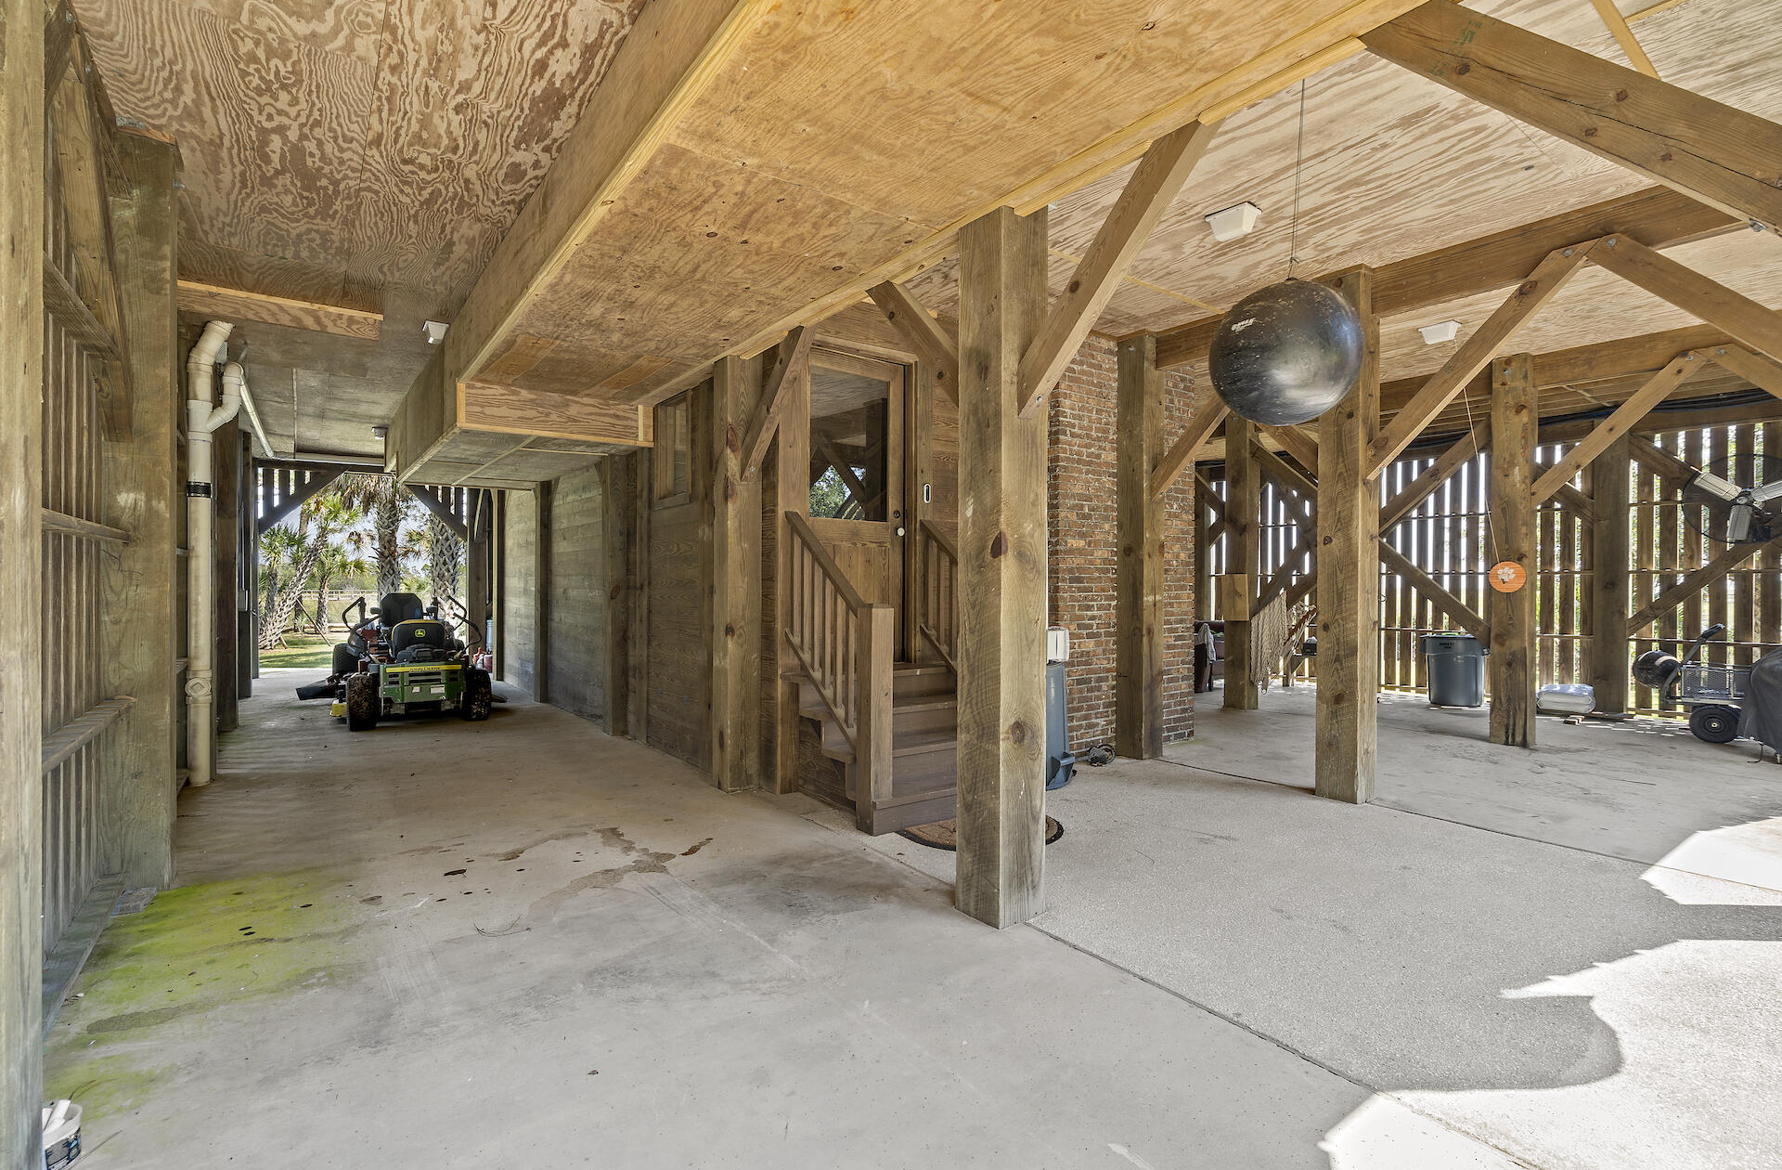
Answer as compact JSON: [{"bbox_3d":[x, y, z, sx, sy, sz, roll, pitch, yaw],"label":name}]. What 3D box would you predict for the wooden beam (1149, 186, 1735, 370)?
[{"bbox_3d":[3.044,-1.779,4.765,0.125,0.277,3.504,0,1,-36],"label":"wooden beam"}]

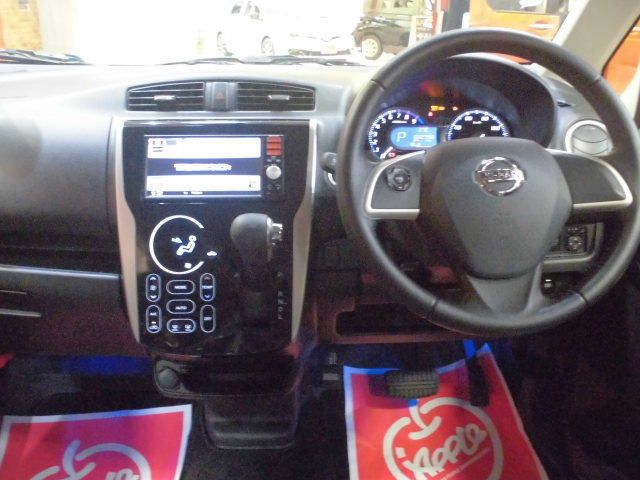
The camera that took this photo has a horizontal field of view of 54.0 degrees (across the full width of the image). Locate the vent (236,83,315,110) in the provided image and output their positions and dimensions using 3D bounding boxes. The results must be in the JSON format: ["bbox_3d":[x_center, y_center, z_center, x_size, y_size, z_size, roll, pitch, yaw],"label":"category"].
[{"bbox_3d":[-0.066,-0.213,0.935,0.115,0.042,0.030,0,-3,0],"label":"vent"}]

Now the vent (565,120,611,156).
[{"bbox_3d":[0.407,-0.147,0.945,0.078,0.075,0.030,0,-3,6],"label":"vent"}]

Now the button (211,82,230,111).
[{"bbox_3d":[-0.147,-0.212,0.930,0.029,0.041,0.020,0,-3,0],"label":"button"}]

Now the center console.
[{"bbox_3d":[-0.151,0.024,0.900,0.277,0.390,0.120,0,-4,0],"label":"center console"}]

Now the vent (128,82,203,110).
[{"bbox_3d":[-0.230,-0.213,0.935,0.115,0.042,0.030,0,-3,0],"label":"vent"}]

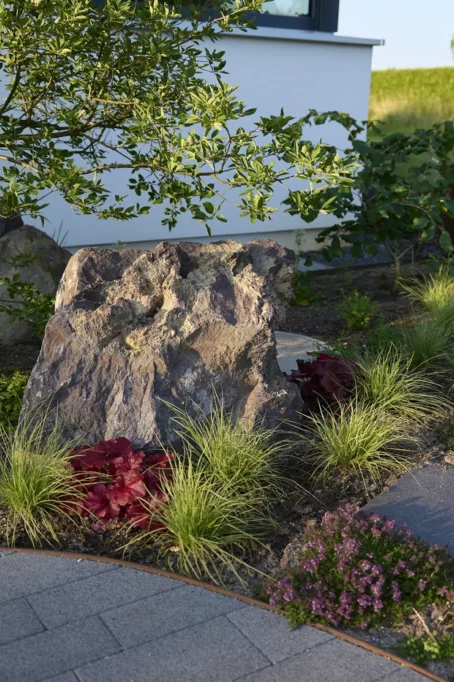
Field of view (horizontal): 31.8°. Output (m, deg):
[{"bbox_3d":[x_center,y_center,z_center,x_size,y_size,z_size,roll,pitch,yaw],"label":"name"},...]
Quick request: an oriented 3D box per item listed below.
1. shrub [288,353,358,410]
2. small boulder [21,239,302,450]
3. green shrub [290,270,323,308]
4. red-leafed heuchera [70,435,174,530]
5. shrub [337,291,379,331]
[{"bbox_3d":[0.391,0.168,3.263,0.285,0.200,0.285,3,16,7],"label":"shrub"},{"bbox_3d":[-0.242,-0.025,3.062,1.060,0.680,0.660,0,16,-5],"label":"small boulder"},{"bbox_3d":[0.470,-0.320,4.925,0.253,0.206,0.253,3,16,5],"label":"green shrub"},{"bbox_3d":[-0.311,0.417,2.330,0.296,0.220,0.296,-1,16,-8],"label":"red-leafed heuchera"},{"bbox_3d":[0.733,-0.168,4.435,0.231,0.200,0.231,4,17,9],"label":"shrub"}]

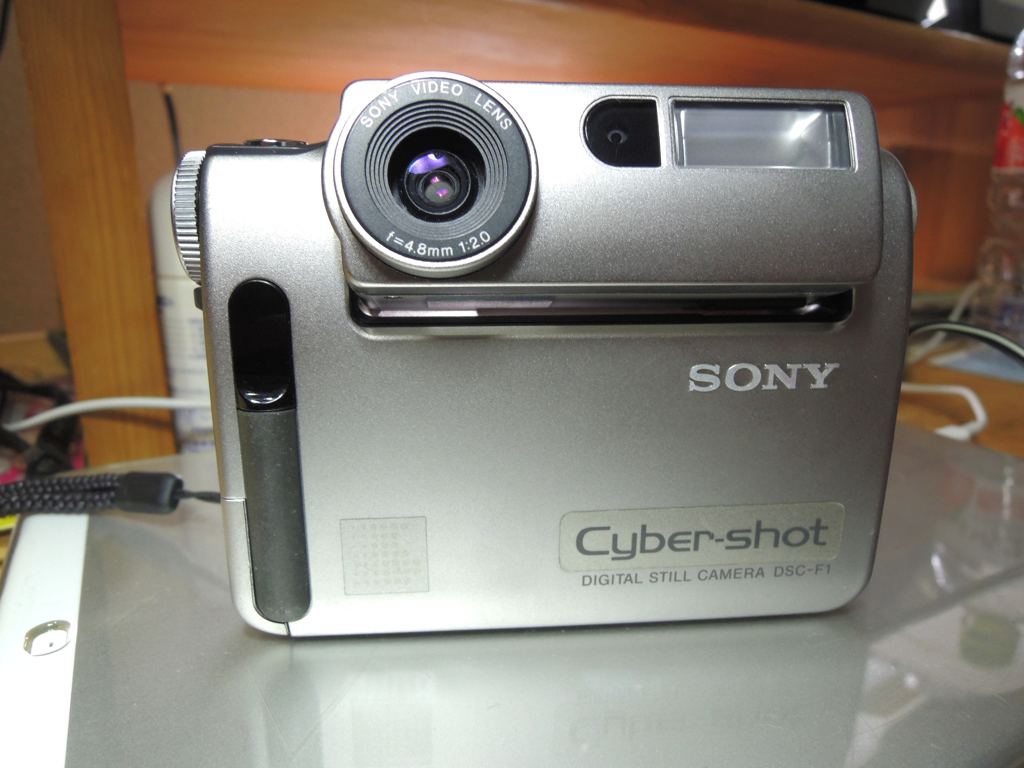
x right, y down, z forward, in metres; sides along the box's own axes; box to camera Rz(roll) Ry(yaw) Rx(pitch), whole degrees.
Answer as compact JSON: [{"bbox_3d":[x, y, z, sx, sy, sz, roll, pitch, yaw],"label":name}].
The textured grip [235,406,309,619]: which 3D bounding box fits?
[{"bbox_3d":[-0.035,0.020,0.105,0.008,0.034,0.003,-1,16,-5],"label":"textured grip"}]

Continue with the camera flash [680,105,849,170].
[{"bbox_3d":[0.034,-0.034,0.098,0.025,0.010,0.005,-1,-7,-5],"label":"camera flash"}]

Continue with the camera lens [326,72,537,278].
[{"bbox_3d":[-0.009,-0.026,0.092,0.026,0.026,0.009,-1,-7,-5],"label":"camera lens"}]

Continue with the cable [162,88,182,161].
[{"bbox_3d":[-0.215,-0.164,0.450,0.007,0.050,0.005,0,15,-2],"label":"cable"}]

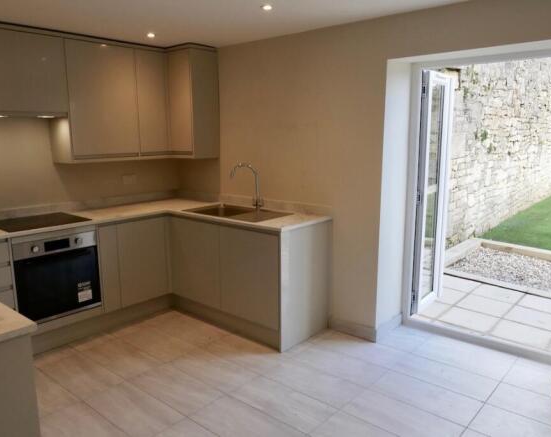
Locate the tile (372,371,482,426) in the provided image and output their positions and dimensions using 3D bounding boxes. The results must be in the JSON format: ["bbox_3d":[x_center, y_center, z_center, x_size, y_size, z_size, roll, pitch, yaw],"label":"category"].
[{"bbox_3d":[0.870,1.042,2.663,0.598,0.010,0.291,8,13,40],"label":"tile"}]

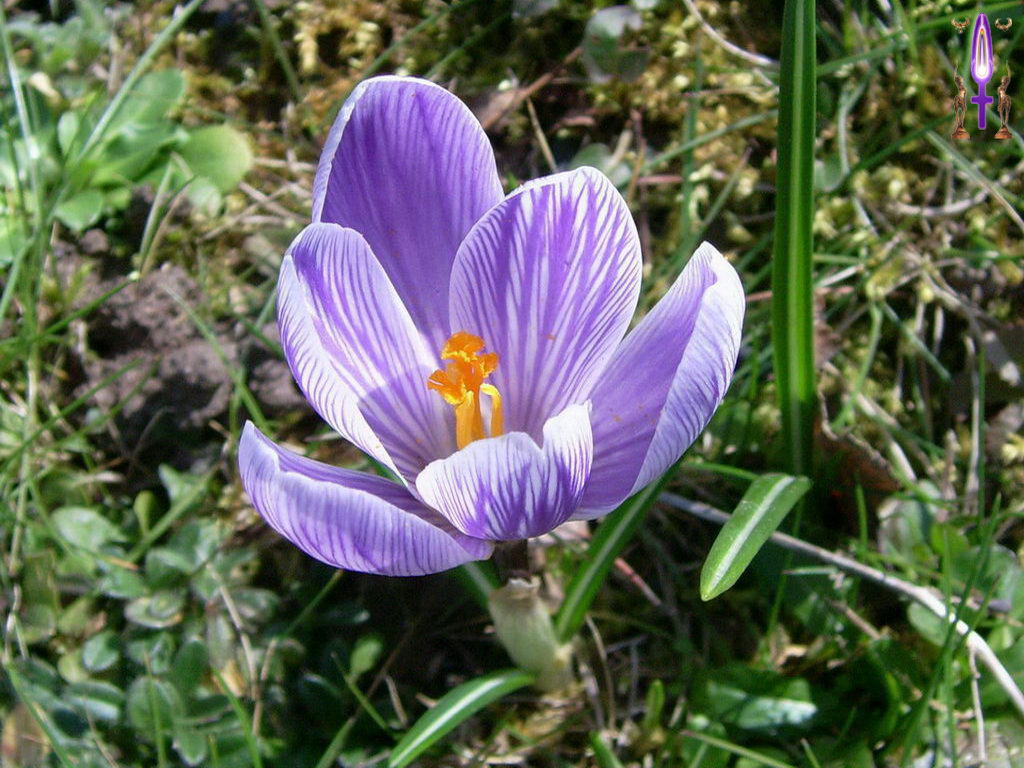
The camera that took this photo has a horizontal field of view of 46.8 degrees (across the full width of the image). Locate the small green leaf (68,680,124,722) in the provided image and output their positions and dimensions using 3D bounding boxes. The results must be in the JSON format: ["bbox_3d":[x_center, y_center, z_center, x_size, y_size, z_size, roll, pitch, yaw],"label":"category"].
[{"bbox_3d":[-0.068,0.052,0.193,0.010,0.004,0.005,11,57,7],"label":"small green leaf"}]

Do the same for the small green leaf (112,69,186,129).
[{"bbox_3d":[-0.099,-0.077,0.322,0.017,0.004,0.025,38,72,15],"label":"small green leaf"}]

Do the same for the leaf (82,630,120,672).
[{"bbox_3d":[-0.069,0.045,0.199,0.006,0.004,0.007,17,63,9],"label":"leaf"}]

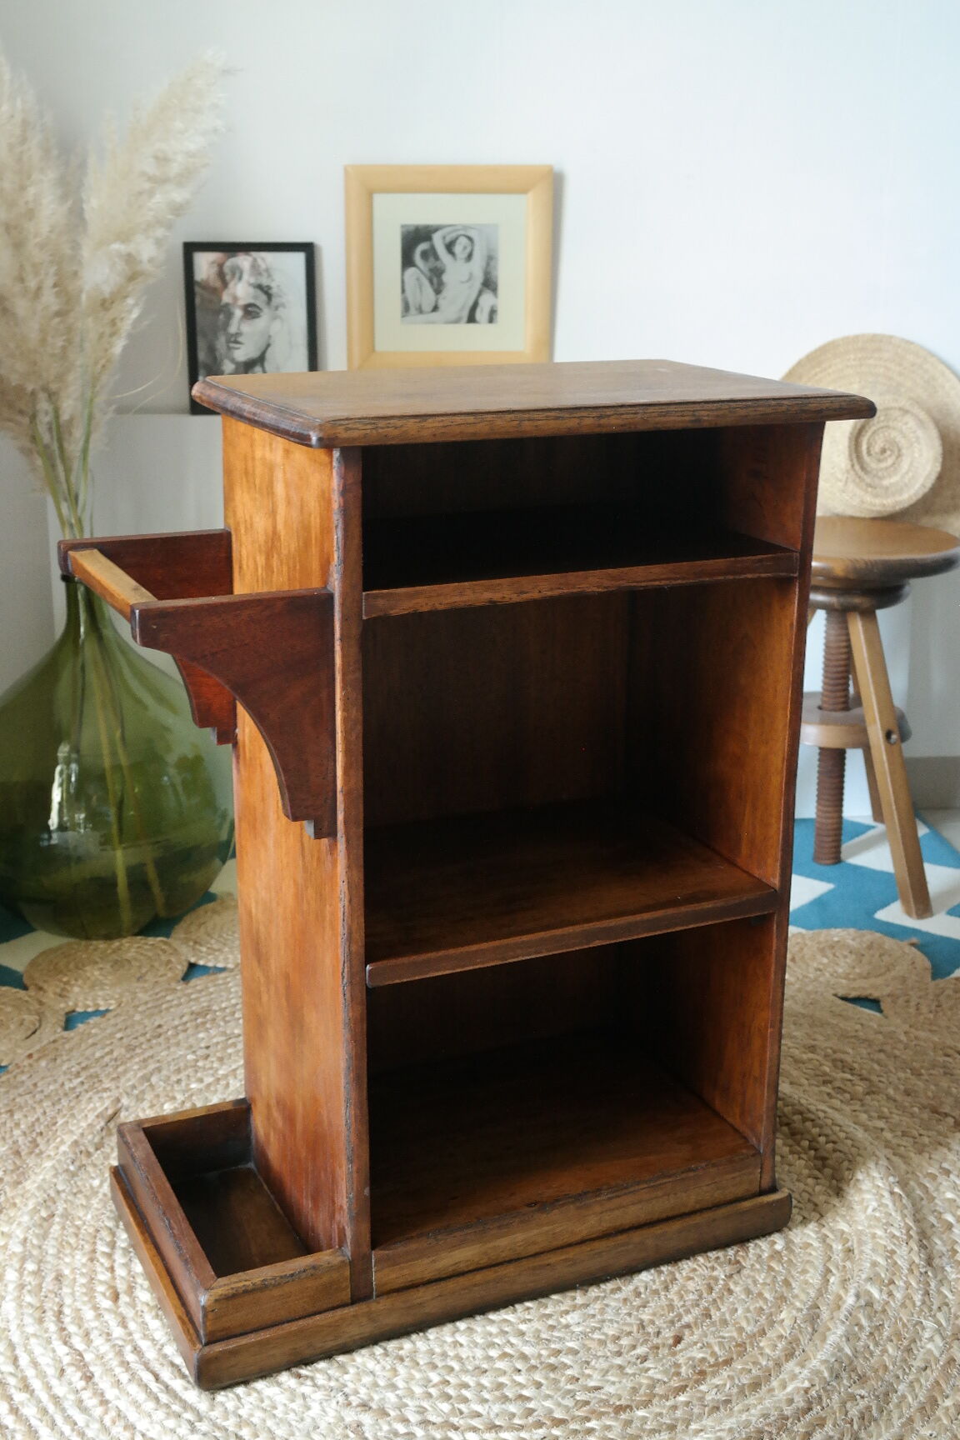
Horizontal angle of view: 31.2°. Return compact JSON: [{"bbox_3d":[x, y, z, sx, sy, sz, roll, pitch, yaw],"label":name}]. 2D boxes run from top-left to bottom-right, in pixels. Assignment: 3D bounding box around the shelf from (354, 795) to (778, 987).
[{"bbox_3d":[0.027,0.136,1.493,0.368,0.021,0.272,-7,18,-23],"label":"shelf"}]

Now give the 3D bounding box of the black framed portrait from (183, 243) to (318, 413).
[{"bbox_3d":[-0.313,-0.538,2.370,0.177,0.232,0.015,0,17,-3],"label":"black framed portrait"}]

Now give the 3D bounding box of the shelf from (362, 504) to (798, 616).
[{"bbox_3d":[0.029,-0.139,1.410,0.368,0.019,0.272,-7,18,-23],"label":"shelf"}]

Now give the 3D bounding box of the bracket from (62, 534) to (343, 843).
[{"bbox_3d":[-0.224,-0.029,1.335,0.140,0.185,0.267,-7,18,-23],"label":"bracket"}]

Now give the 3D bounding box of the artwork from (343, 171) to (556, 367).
[{"bbox_3d":[-0.043,-0.613,2.364,0.280,0.283,0.020,0,17,-3],"label":"artwork"}]

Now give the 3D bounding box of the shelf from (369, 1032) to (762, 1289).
[{"bbox_3d":[0.025,0.386,1.569,0.368,0.040,0.272,-7,18,-23],"label":"shelf"}]

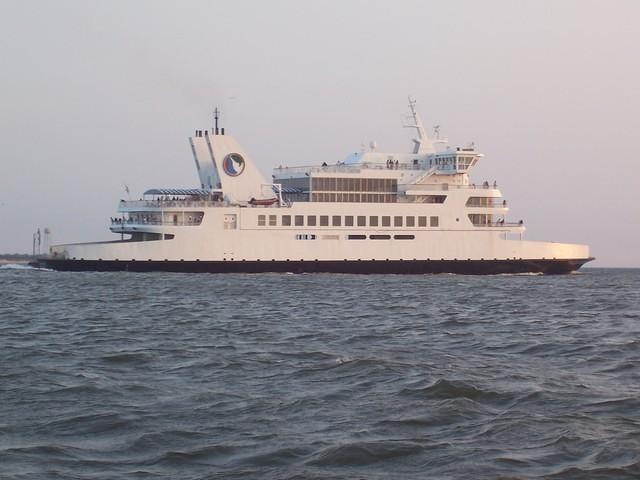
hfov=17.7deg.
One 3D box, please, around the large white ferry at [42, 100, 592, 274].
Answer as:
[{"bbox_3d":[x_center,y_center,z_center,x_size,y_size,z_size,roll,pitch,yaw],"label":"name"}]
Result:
[{"bbox_3d":[1.300,-9.300,339.500,97.500,29.600,20.700,1,-1,-24],"label":"large white ferry"}]

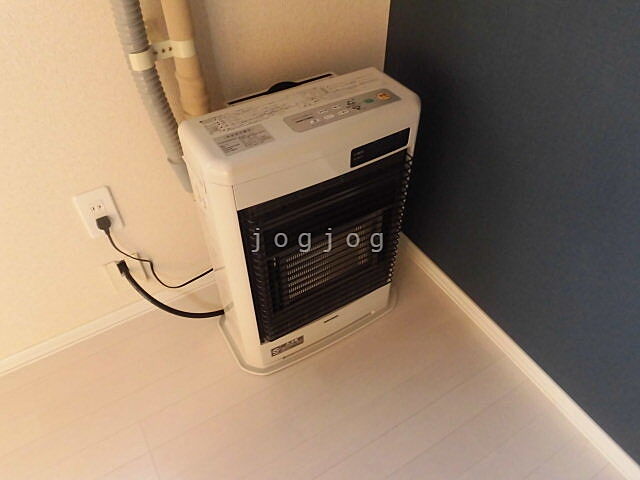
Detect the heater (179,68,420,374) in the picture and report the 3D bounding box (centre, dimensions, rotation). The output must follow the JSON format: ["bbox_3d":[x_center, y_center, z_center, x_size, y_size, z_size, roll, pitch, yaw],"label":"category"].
[{"bbox_3d":[-0.029,-0.018,1.008,0.473,0.623,0.246,-23,50,-20],"label":"heater"}]

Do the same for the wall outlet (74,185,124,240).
[{"bbox_3d":[-0.478,-0.057,0.967,0.071,0.120,0.012,-22,49,-21],"label":"wall outlet"}]

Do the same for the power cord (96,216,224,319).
[{"bbox_3d":[-0.370,0.075,1.084,0.210,0.340,0.135,-22,49,-21],"label":"power cord"}]

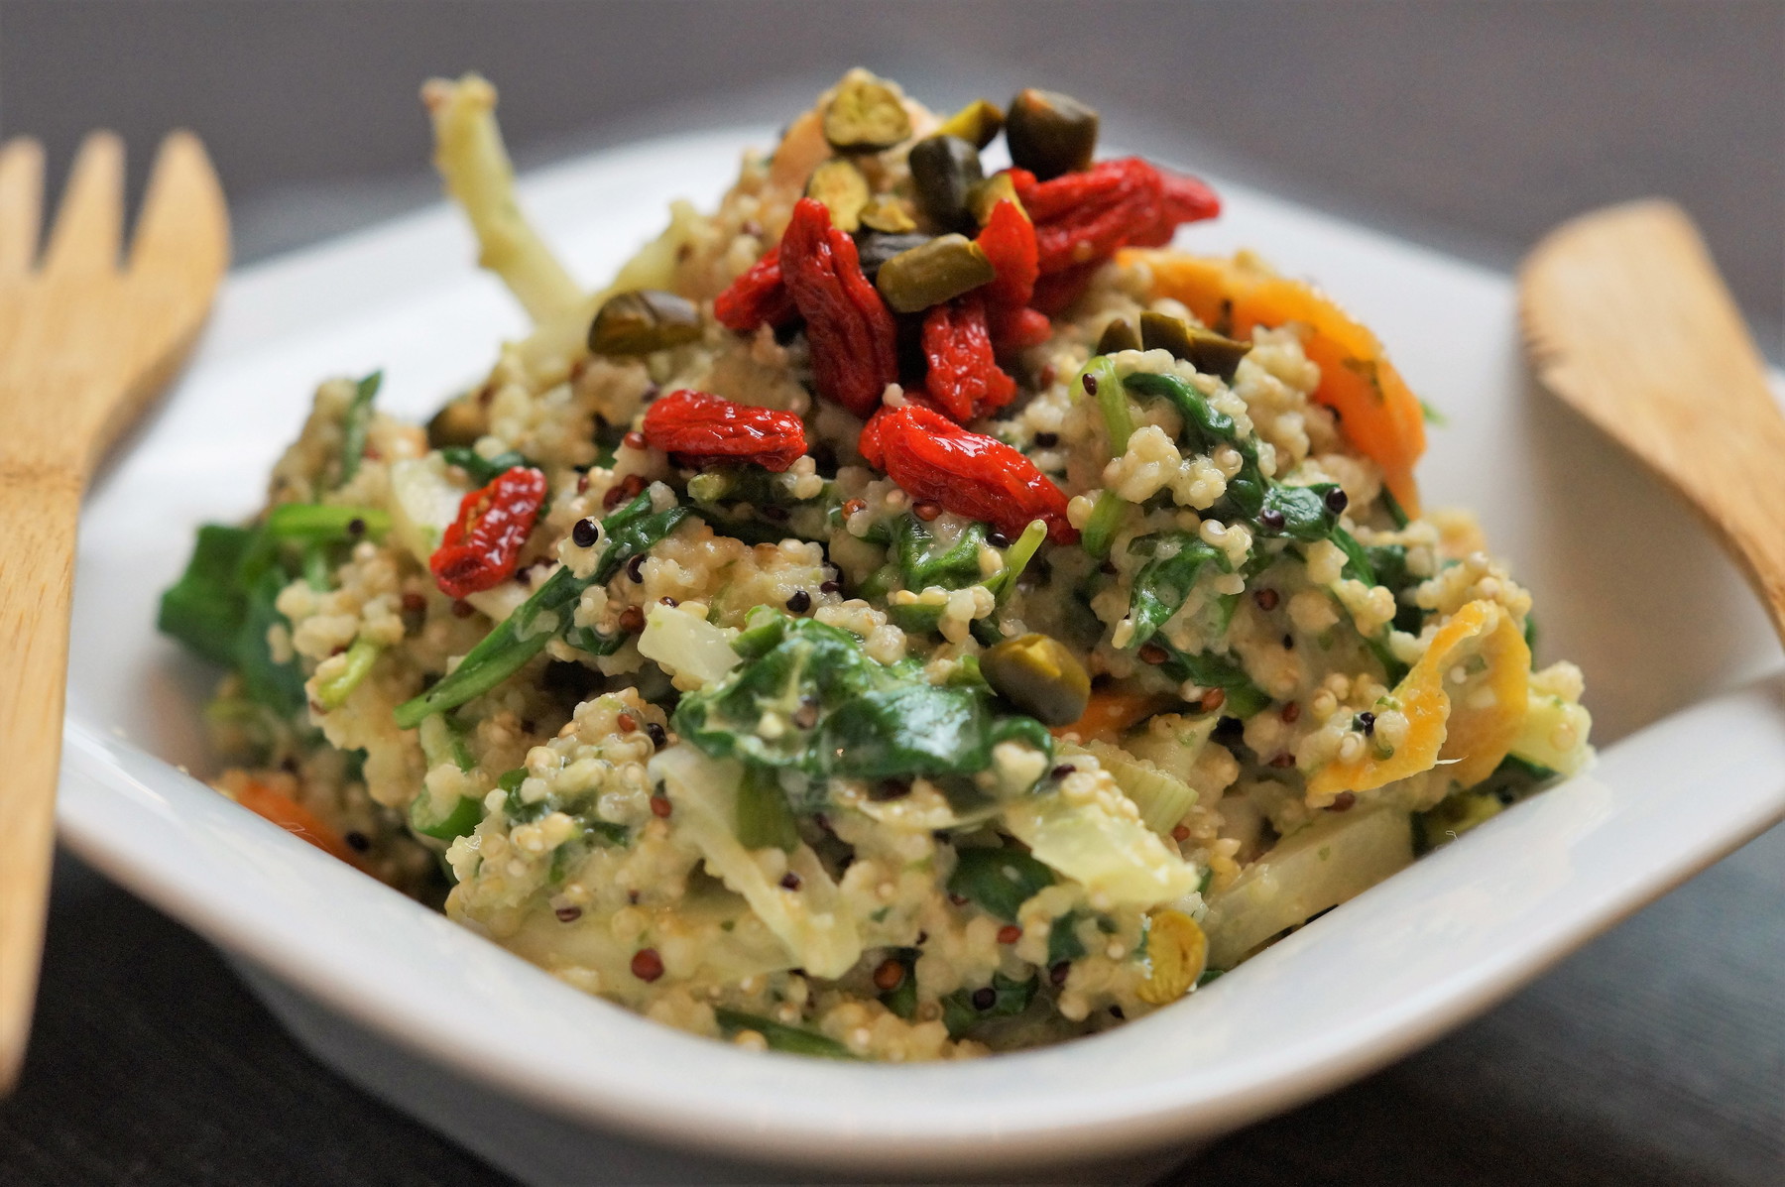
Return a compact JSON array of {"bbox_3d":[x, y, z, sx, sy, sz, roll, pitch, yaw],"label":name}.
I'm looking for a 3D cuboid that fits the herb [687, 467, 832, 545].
[{"bbox_3d":[-0.013,-0.008,0.351,0.013,0.006,0.005,0,28,0],"label":"herb"}]

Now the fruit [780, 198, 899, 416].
[{"bbox_3d":[-0.005,-0.027,0.356,0.008,0.021,0.007,-16,-7,8],"label":"fruit"}]

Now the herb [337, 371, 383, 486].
[{"bbox_3d":[-0.056,-0.017,0.390,0.003,0.012,0.004,15,6,-8],"label":"herb"}]

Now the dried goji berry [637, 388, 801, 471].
[{"bbox_3d":[-0.016,-0.016,0.353,0.015,0.006,0.006,10,29,6],"label":"dried goji berry"}]

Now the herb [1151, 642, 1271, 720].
[{"bbox_3d":[0.030,0.008,0.351,0.013,0.004,0.004,31,35,9],"label":"herb"}]

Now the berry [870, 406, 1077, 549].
[{"bbox_3d":[0.008,-0.011,0.350,0.021,0.007,0.007,33,35,7],"label":"berry"}]

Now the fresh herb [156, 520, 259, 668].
[{"bbox_3d":[-0.072,0.000,0.391,0.010,0.013,0.007,0,28,0],"label":"fresh herb"}]

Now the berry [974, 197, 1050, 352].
[{"bbox_3d":[0.012,-0.031,0.360,0.006,0.015,0.006,-7,0,4],"label":"berry"}]

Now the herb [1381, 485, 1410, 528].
[{"bbox_3d":[0.051,-0.009,0.377,0.002,0.004,0.002,-32,-6,16],"label":"herb"}]

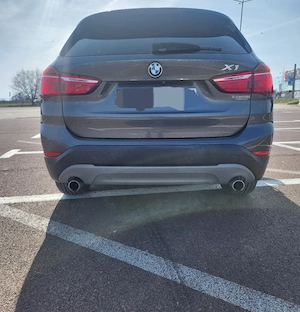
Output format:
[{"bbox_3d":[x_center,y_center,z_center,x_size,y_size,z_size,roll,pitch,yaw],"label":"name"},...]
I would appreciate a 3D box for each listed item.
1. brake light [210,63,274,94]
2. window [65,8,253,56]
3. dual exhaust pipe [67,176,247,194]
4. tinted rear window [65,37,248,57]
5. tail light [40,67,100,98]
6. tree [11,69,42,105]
[{"bbox_3d":[0.610,-0.493,1.779,0.450,0.205,0.200,0,11,2],"label":"brake light"},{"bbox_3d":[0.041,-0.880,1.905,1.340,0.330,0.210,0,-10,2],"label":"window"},{"bbox_3d":[0.049,0.188,1.842,1.200,0.100,0.150,0,11,2],"label":"dual exhaust pipe"},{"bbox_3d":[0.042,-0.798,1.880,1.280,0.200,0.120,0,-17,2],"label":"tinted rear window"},{"bbox_3d":[-0.540,-0.486,1.799,0.450,0.205,0.200,0,11,2],"label":"tail light"},{"bbox_3d":[-21.027,-11.941,46.000,6.000,6.200,5.200,-1,11,0],"label":"tree"}]

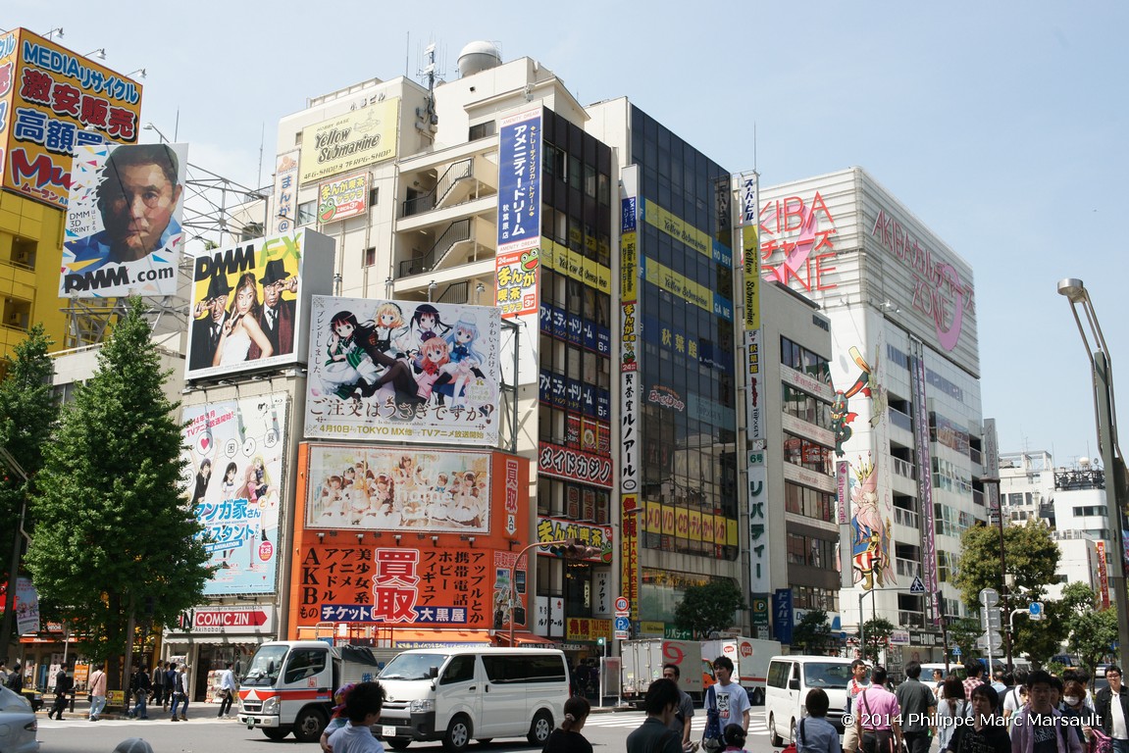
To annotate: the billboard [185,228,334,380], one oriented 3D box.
[{"bbox_3d":[-13.465,-2.855,48.672,6.722,5.889,2.000,-8,-17,30],"label":"billboard"}]

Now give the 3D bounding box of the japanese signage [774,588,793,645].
[{"bbox_3d":[13.352,14.604,67.097,1.300,3.500,0.300,-9,-16,33],"label":"japanese signage"}]

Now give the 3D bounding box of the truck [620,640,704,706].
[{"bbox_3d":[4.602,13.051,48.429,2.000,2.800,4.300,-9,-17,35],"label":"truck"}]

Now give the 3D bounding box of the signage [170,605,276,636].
[{"bbox_3d":[-14.023,9.881,44.527,6.513,1.070,0.250,-8,-17,32],"label":"signage"}]

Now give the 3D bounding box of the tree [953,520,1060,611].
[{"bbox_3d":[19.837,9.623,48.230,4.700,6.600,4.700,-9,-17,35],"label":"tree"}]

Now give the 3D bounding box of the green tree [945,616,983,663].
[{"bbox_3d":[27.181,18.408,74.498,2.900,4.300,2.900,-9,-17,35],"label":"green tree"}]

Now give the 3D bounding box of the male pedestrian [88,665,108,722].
[{"bbox_3d":[-14.506,9.852,34.102,0.500,1.700,0.450,-9,-16,34],"label":"male pedestrian"}]

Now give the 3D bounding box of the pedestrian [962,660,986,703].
[{"bbox_3d":[4.759,4.140,12.597,0.500,1.740,0.400,-9,-16,34],"label":"pedestrian"}]

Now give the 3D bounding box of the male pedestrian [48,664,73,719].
[{"bbox_3d":[-15.717,9.800,34.099,0.650,1.720,0.500,7,-15,-24],"label":"male pedestrian"}]

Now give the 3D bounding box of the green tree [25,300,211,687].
[{"bbox_3d":[-15.317,4.173,38.094,6.200,14.444,6.000,6,-15,-21],"label":"green tree"}]

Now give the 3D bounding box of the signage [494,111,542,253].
[{"bbox_3d":[-2.225,-9.451,53.050,2.559,7.128,0.250,-9,-16,34],"label":"signage"}]

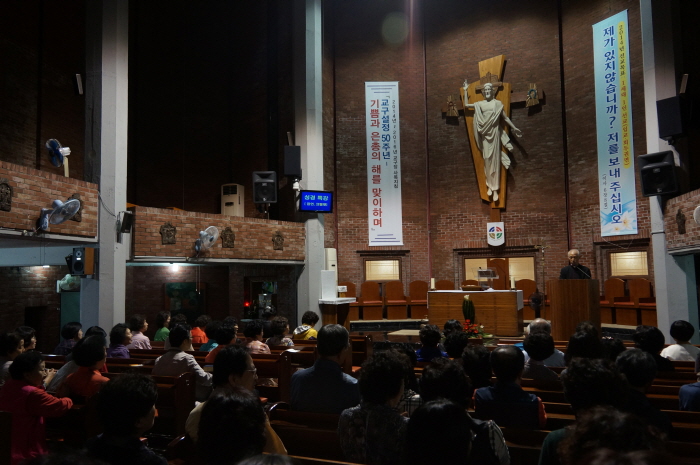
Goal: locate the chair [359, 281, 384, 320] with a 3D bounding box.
[{"bbox_3d":[0.554,1.752,14.000,0.580,0.980,0.600,-1,-4,-6],"label":"chair"}]

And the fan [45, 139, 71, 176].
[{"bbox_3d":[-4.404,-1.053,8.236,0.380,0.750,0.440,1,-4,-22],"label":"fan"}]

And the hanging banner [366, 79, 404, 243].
[{"bbox_3d":[0.899,-1.844,14.609,0.900,4.417,0.040,-1,-4,-5],"label":"hanging banner"}]

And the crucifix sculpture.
[{"bbox_3d":[3.695,-2.507,14.200,1.500,4.050,0.520,-3,-4,26],"label":"crucifix sculpture"}]

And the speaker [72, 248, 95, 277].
[{"bbox_3d":[-4.161,0.453,8.500,0.230,0.420,0.260,-2,-4,11],"label":"speaker"}]

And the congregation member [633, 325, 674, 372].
[{"bbox_3d":[2.179,1.294,4.053,0.460,1.230,0.720,-1,-4,6],"label":"congregation member"}]

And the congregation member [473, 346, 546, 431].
[{"bbox_3d":[1.020,1.296,3.380,0.480,1.240,0.660,-2,-4,21],"label":"congregation member"}]

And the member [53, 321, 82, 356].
[{"bbox_3d":[-2.717,1.510,5.635,0.460,1.190,0.750,-3,-5,27],"label":"member"}]

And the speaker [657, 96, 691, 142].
[{"bbox_3d":[5.557,-1.943,9.323,0.380,0.630,0.360,2,-5,-40],"label":"speaker"}]

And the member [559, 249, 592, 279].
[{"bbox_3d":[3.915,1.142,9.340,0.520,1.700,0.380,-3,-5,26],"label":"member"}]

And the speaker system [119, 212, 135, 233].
[{"bbox_3d":[-3.547,-0.159,8.650,0.160,0.330,0.170,14,3,27],"label":"speaker system"}]

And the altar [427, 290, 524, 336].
[{"bbox_3d":[2.843,1.775,12.245,1.920,0.950,0.860,-3,-5,25],"label":"altar"}]

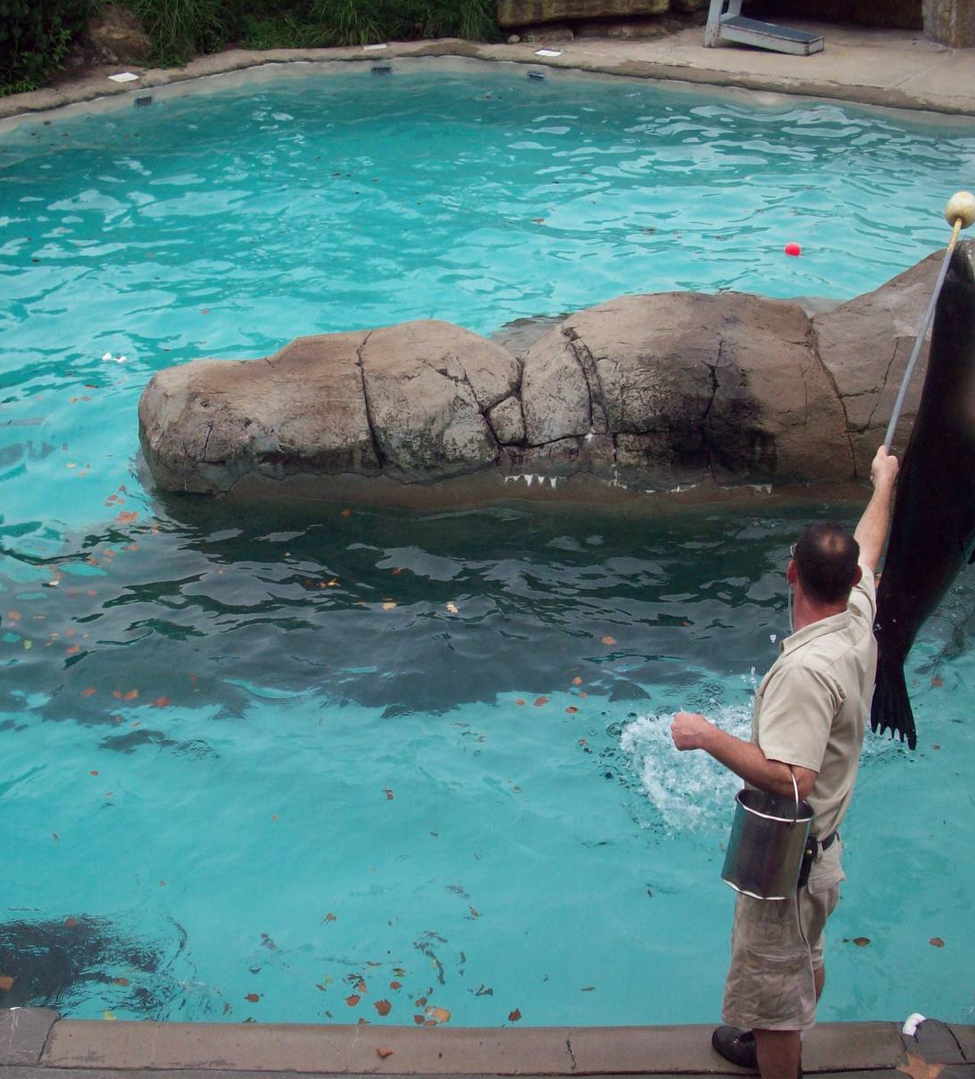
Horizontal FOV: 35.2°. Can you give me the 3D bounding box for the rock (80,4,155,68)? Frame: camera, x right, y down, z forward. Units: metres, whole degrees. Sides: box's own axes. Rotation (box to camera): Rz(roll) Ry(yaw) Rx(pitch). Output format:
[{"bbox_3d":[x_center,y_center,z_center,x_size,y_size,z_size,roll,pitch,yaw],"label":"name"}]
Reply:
[{"bbox_3d":[-4.300,-5.816,17.520,0.900,0.750,0.750,-5,28,-10],"label":"rock"}]

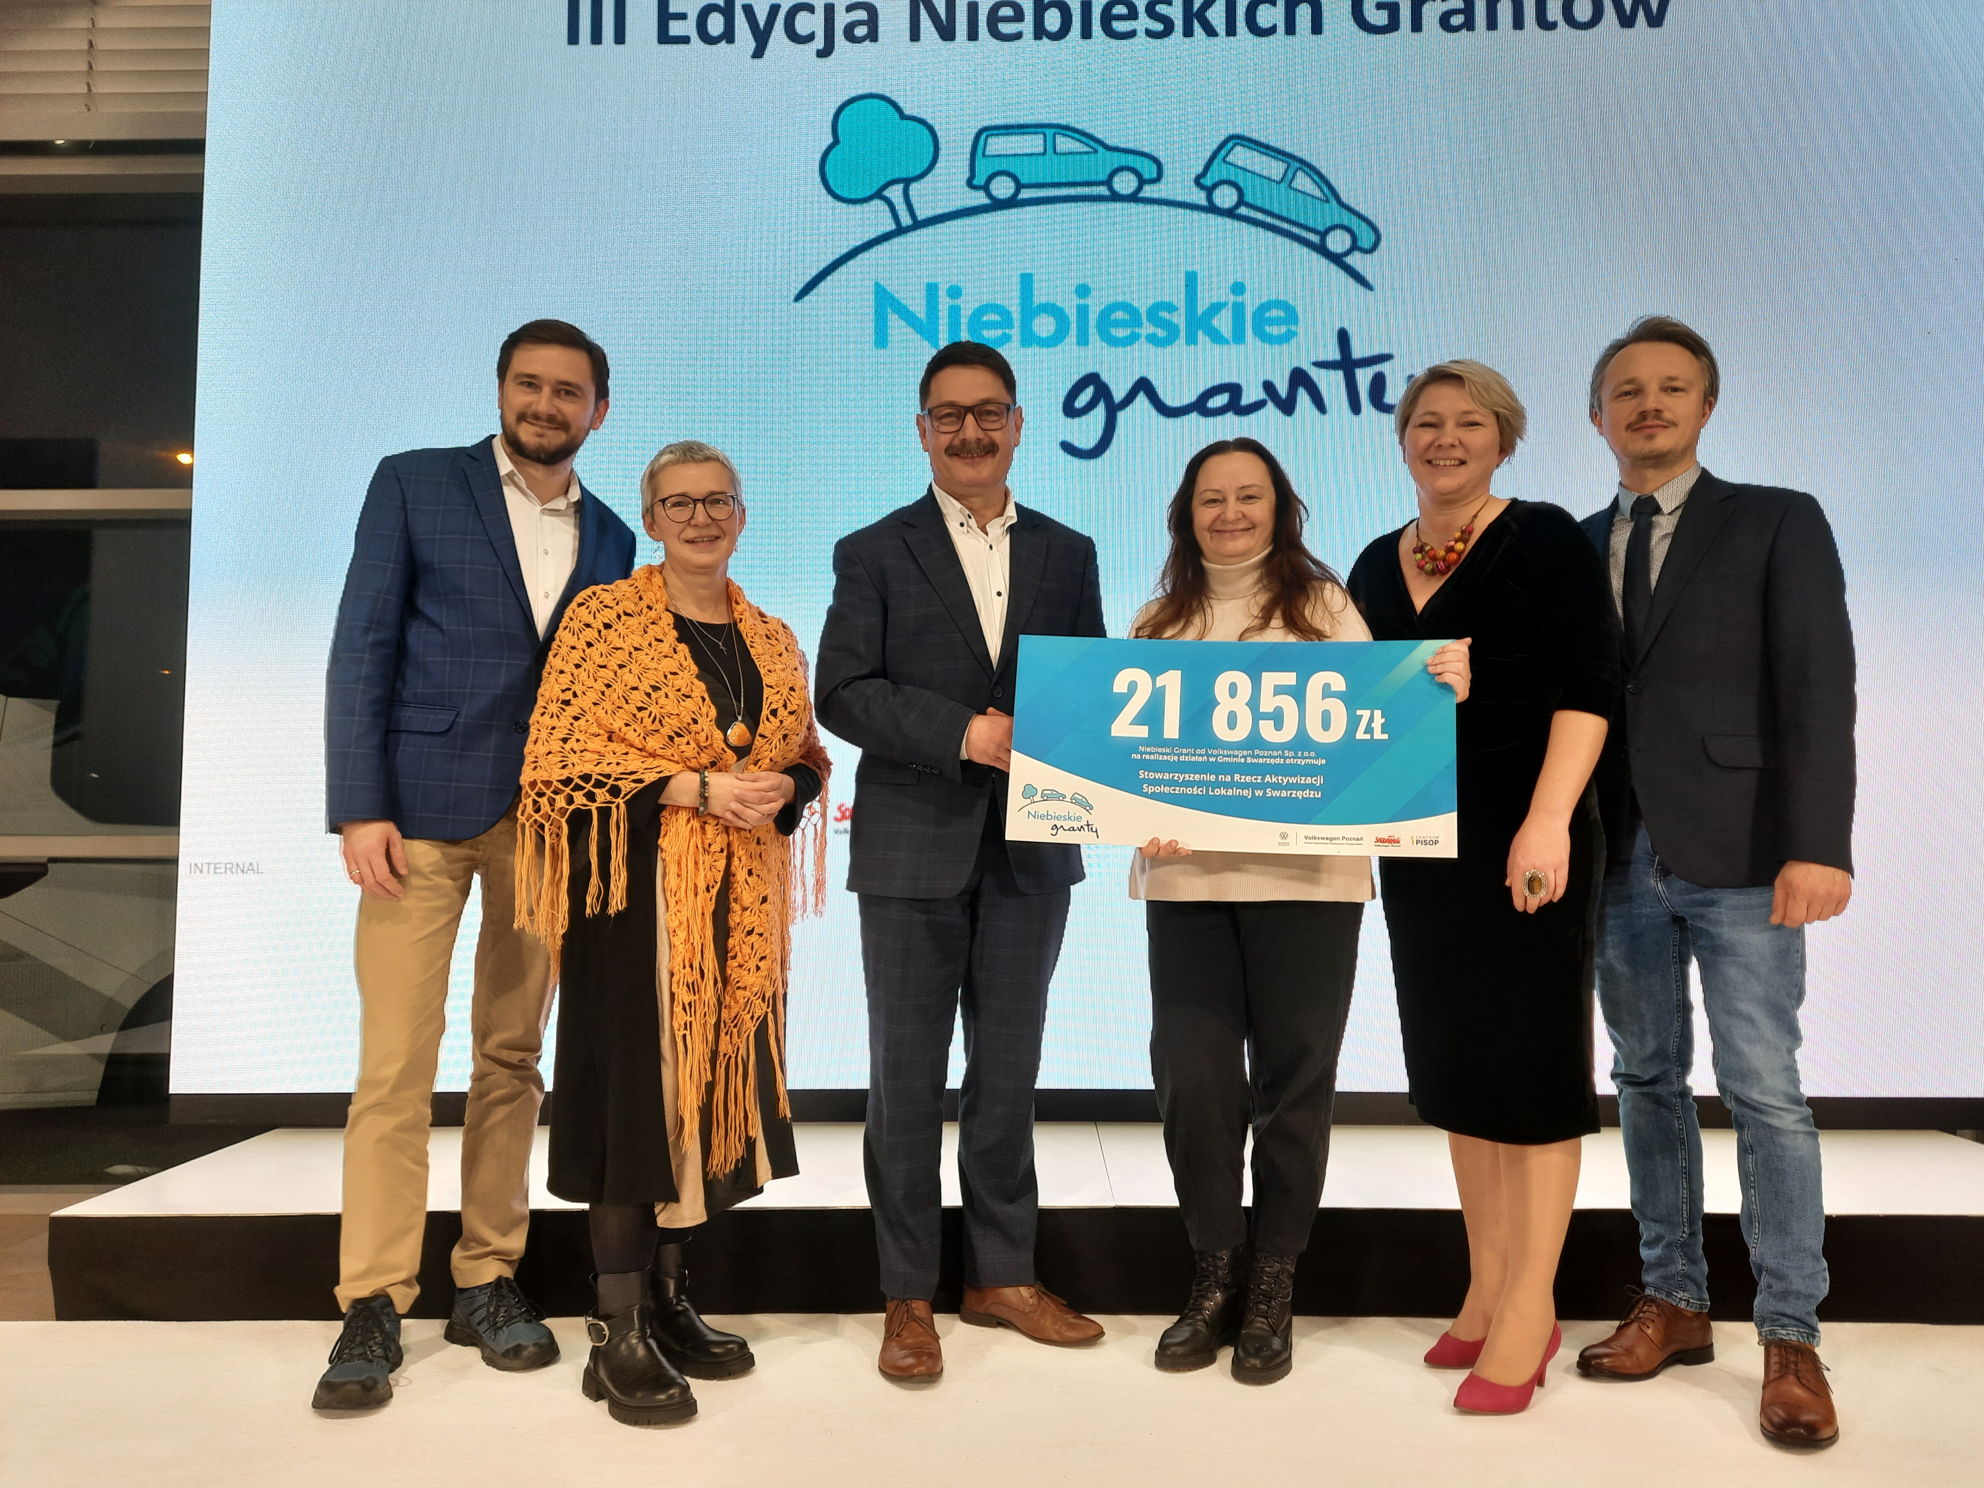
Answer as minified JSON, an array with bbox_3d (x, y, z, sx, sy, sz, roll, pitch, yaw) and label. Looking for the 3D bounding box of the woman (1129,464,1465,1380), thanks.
[{"bbox_3d":[0.516,0.258,2.404,0.540,1.606,0.430,-1,-4,12],"label":"woman"}]

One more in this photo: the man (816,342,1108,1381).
[{"bbox_3d":[-0.046,0.162,2.470,0.550,1.808,0.420,1,-4,-19],"label":"man"}]

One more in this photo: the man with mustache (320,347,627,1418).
[{"bbox_3d":[-0.885,0.153,2.371,0.560,1.812,0.410,3,-5,-37],"label":"man with mustache"}]

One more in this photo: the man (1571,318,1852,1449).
[{"bbox_3d":[1.165,0.166,2.269,0.410,1.772,0.540,4,-5,-45],"label":"man"}]

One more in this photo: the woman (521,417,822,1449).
[{"bbox_3d":[-0.538,0.266,2.303,0.510,1.576,0.420,3,-5,-40],"label":"woman"}]

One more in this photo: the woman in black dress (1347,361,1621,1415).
[{"bbox_3d":[0.833,0.197,2.327,0.500,1.719,0.410,-4,-5,43],"label":"woman in black dress"}]

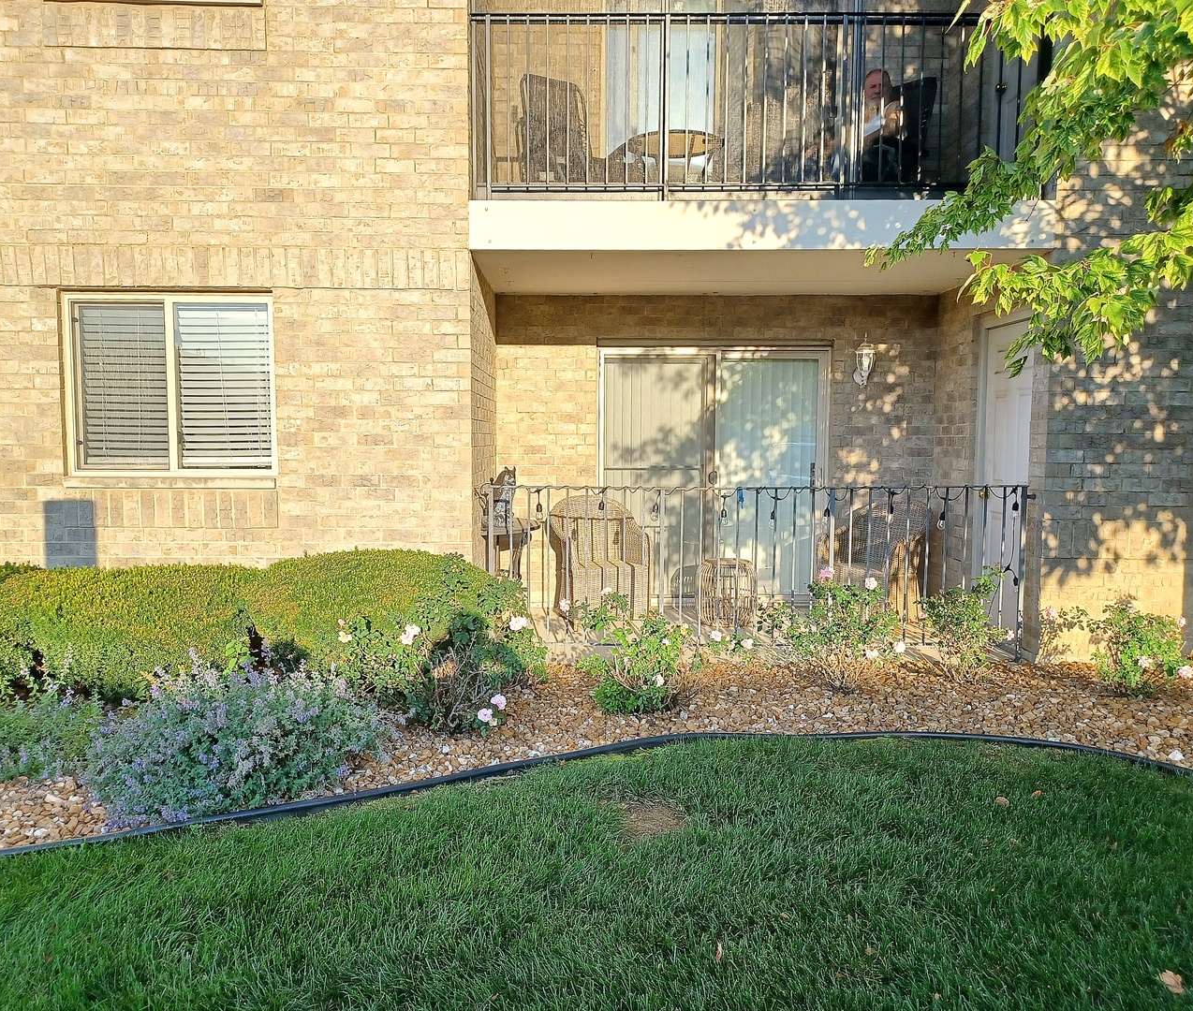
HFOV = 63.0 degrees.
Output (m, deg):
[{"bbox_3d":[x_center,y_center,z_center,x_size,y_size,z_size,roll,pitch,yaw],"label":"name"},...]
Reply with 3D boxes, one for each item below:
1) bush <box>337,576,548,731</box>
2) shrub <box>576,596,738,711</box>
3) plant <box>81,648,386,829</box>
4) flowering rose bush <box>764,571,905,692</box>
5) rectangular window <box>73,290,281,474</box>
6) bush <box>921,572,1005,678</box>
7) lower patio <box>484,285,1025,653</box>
[{"bbox_3d":[-0.769,0.712,4.792,1.005,0.741,0.800,0,4,0],"label":"bush"},{"bbox_3d":[0.307,0.764,5.100,0.839,0.590,0.650,0,4,0],"label":"shrub"},{"bbox_3d":[-1.477,0.882,4.066,1.160,0.536,0.950,0,4,0],"label":"plant"},{"bbox_3d":[1.314,0.703,5.482,0.796,0.646,0.650,0,4,0],"label":"flowering rose bush"},{"bbox_3d":[-2.590,-0.740,5.971,1.204,1.046,0.050,0,4,0],"label":"rectangular window"},{"bbox_3d":[2.127,0.699,5.683,0.487,0.622,0.500,0,4,0],"label":"bush"},{"bbox_3d":[0.994,-0.392,6.853,3.486,2.380,1.810,0,4,0],"label":"lower patio"}]

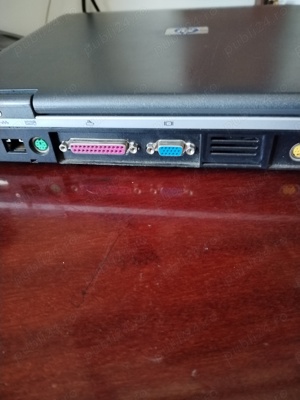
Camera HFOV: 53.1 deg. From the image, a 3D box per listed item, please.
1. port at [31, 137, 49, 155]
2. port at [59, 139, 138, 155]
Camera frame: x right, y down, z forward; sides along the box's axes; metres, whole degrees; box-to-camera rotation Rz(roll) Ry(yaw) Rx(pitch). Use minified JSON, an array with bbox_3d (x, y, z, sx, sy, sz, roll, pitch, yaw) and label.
[{"bbox_3d":[-0.073,-0.037,0.200,0.012,0.012,0.005,3,39,9],"label":"port"},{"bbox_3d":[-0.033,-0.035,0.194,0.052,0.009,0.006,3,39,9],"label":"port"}]

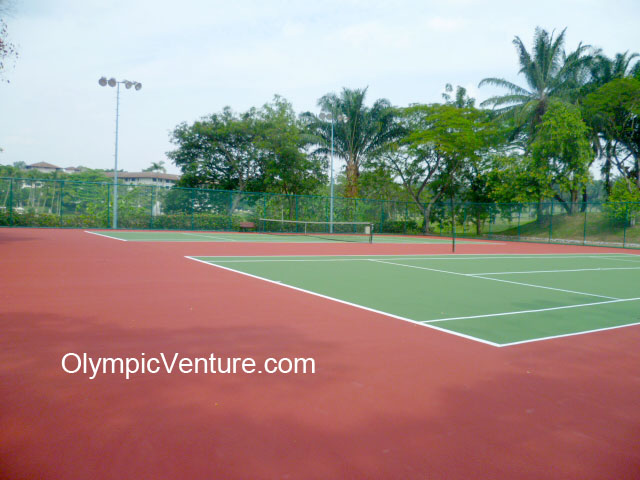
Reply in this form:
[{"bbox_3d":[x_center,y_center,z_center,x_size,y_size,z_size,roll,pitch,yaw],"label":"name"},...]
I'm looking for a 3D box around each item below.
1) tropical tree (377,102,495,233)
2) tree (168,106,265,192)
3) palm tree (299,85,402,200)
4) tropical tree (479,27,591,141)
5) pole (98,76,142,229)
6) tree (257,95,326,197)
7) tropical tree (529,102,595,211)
[{"bbox_3d":[11.380,-7.090,51.000,11.620,12.910,9.880,2,3,6],"label":"tropical tree"},{"bbox_3d":[-9.200,-6.530,46.000,8.530,10.660,7.680,2,3,-6],"label":"tree"},{"bbox_3d":[2.950,-7.970,50.000,9.270,13.710,8.810,2,3,2],"label":"palm tree"},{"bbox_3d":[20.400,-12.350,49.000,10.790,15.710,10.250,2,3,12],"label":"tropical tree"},{"bbox_3d":[-12.910,-5.650,33.500,2.700,9.870,0.700,0,3,-33],"label":"pole"},{"bbox_3d":[-2.590,-7.170,47.000,6.360,12.070,6.040,2,3,-2],"label":"tree"},{"bbox_3d":[21.550,-7.330,46.000,5.690,10.130,5.400,3,3,13],"label":"tropical tree"}]

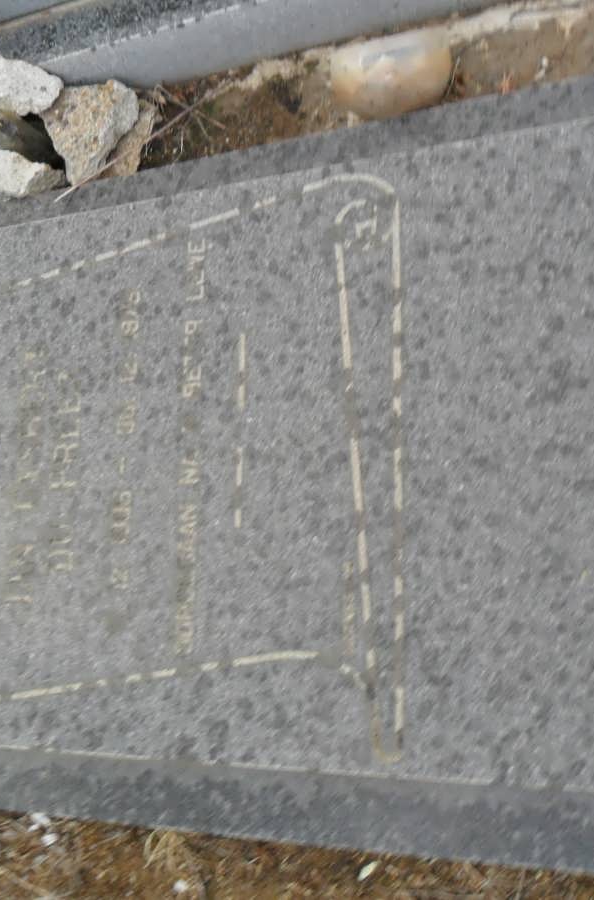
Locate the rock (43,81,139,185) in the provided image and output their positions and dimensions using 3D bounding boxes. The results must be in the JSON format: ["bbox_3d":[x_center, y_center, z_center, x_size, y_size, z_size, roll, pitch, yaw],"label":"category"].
[{"bbox_3d":[-0.343,-0.533,1.586,0.130,0.110,0.165,9,84,24],"label":"rock"}]

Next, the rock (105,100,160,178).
[{"bbox_3d":[-0.297,-0.526,1.605,0.085,0.075,0.145,16,87,24],"label":"rock"}]

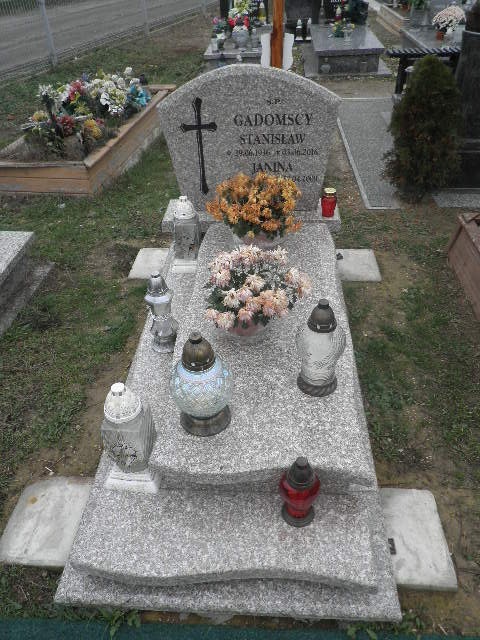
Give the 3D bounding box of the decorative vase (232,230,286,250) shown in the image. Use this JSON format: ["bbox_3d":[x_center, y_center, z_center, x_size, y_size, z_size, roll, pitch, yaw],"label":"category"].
[{"bbox_3d":[0.093,-0.409,2.327,0.190,0.130,0.190,1,39,4],"label":"decorative vase"}]

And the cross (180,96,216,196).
[{"bbox_3d":[-0.202,-0.876,2.561,0.184,0.496,0.015,1,38,4],"label":"cross"}]

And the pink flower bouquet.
[{"bbox_3d":[0.066,-0.106,1.881,0.390,0.310,0.370,1,38,4],"label":"pink flower bouquet"}]

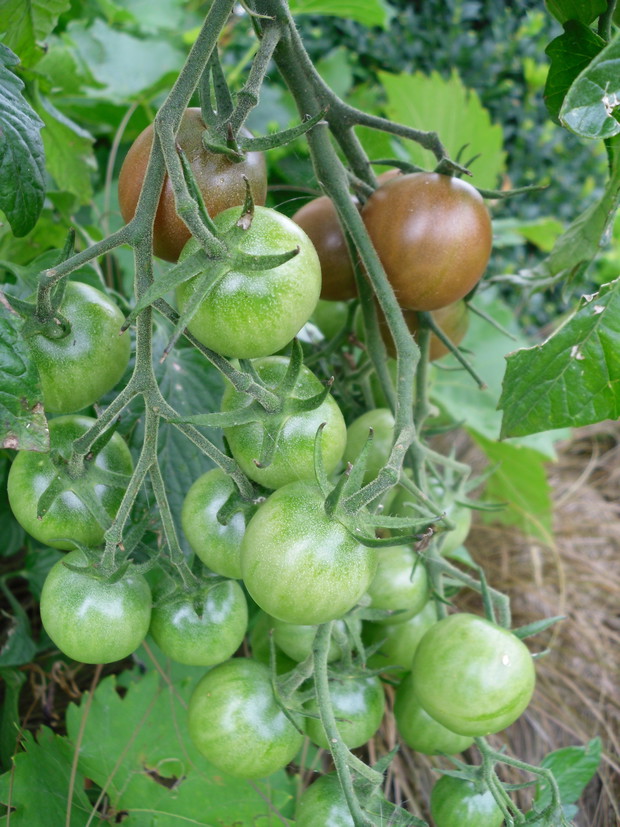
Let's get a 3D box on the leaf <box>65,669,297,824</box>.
[{"bbox_3d":[-0.066,0.170,0.440,0.120,0.030,0.090,0,60,0],"label":"leaf"}]

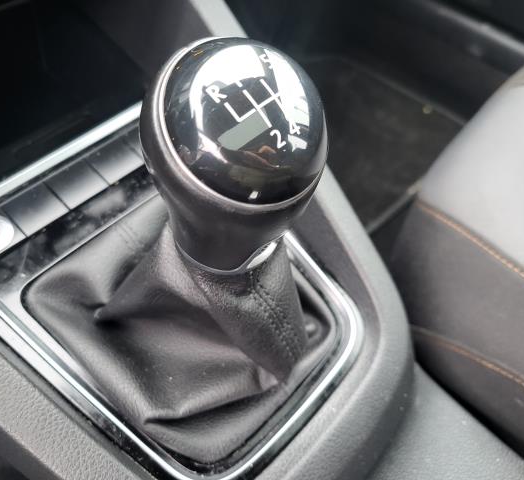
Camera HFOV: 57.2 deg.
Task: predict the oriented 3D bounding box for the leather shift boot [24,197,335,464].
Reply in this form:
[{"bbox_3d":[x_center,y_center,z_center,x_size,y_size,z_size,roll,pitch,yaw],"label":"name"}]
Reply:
[{"bbox_3d":[-0.039,0.016,0.218,0.131,0.086,0.109,42,64,17],"label":"leather shift boot"}]

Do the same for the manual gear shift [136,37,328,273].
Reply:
[{"bbox_3d":[-0.007,-0.022,0.149,0.056,0.072,0.053,3,59,-4],"label":"manual gear shift"}]

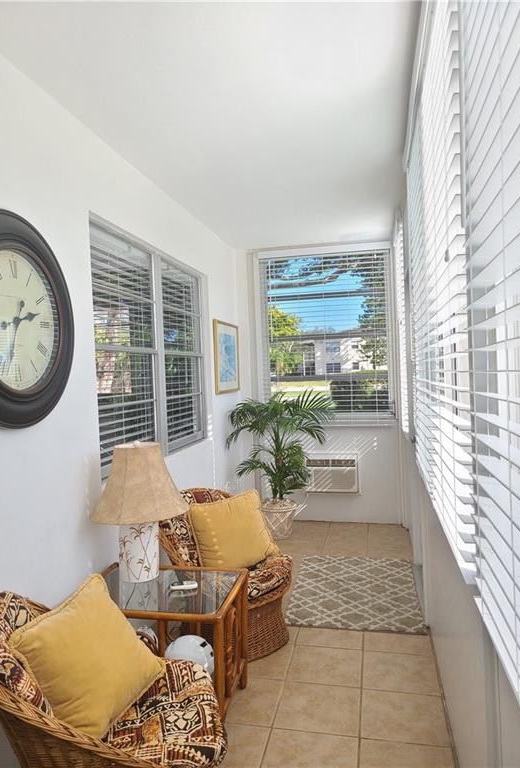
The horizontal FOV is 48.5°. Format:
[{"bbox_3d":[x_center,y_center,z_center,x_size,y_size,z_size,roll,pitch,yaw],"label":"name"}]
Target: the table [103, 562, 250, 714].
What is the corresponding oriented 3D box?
[{"bbox_3d":[-0.387,1.067,2.301,0.620,0.515,0.485,-1,2,11],"label":"table"}]

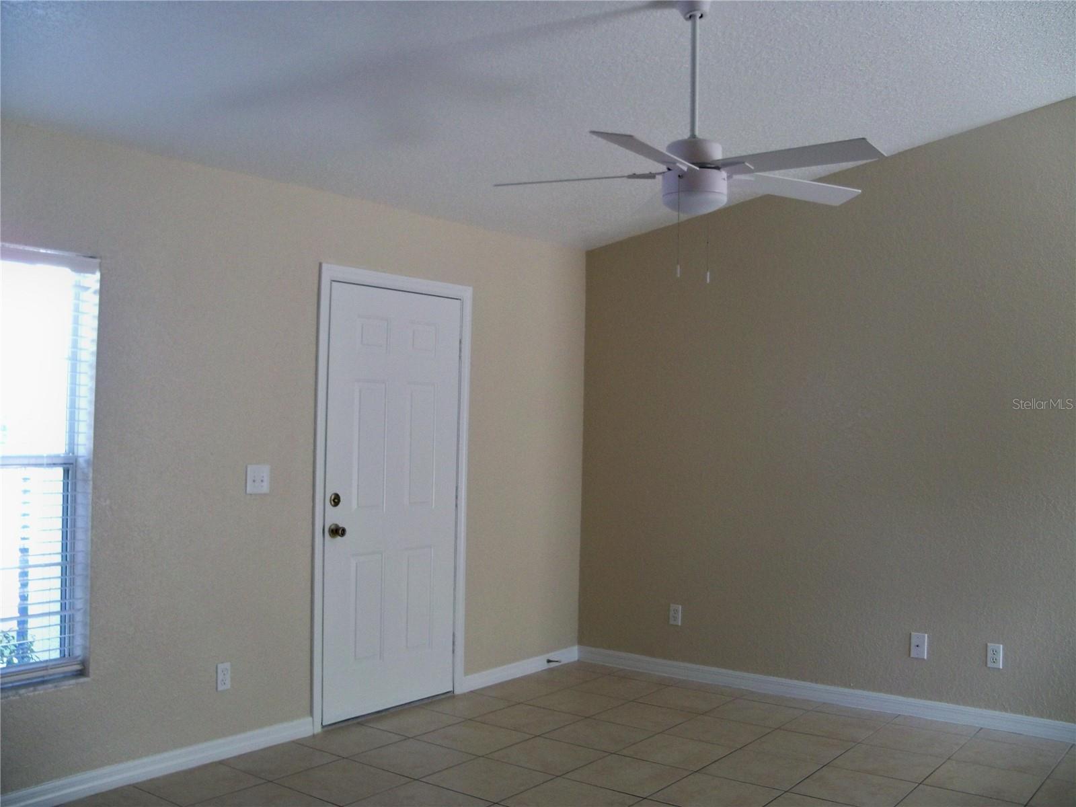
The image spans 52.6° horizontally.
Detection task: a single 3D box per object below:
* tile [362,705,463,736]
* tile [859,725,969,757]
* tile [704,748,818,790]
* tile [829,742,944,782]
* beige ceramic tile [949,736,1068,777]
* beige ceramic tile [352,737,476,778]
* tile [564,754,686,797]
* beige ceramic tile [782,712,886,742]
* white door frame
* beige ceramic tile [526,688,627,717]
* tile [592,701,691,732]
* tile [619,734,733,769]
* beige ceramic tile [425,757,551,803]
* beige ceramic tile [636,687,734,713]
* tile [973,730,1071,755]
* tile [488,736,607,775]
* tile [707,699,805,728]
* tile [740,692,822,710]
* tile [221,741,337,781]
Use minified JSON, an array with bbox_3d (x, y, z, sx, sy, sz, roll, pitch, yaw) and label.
[{"bbox_3d":[-0.583,1.504,5.127,0.343,0.010,0.403,0,-1,37],"label":"tile"},{"bbox_3d":[1.725,1.535,4.875,0.400,0.010,0.400,0,-1,37],"label":"tile"},{"bbox_3d":[0.932,1.527,4.525,0.400,0.010,0.400,0,-1,36],"label":"tile"},{"bbox_3d":[1.486,1.526,4.550,0.400,0.010,0.400,0,-1,37],"label":"tile"},{"bbox_3d":[2.039,1.534,4.709,0.406,0.012,0.406,1,-1,37],"label":"beige ceramic tile"},{"bbox_3d":[-0.522,1.495,4.577,0.403,0.010,0.403,0,-1,37],"label":"beige ceramic tile"},{"bbox_3d":[0.367,1.516,4.427,0.406,0.012,0.406,1,-1,37],"label":"tile"},{"bbox_3d":[1.402,1.535,5.155,0.403,0.010,0.403,0,-1,37],"label":"beige ceramic tile"},{"bbox_3d":[-0.709,0.447,5.300,0.100,2.137,1.049,1,-1,37],"label":"white door frame"},{"bbox_3d":[0.200,1.532,5.556,0.403,0.010,0.403,0,-1,37],"label":"beige ceramic tile"},{"bbox_3d":[0.525,1.535,5.326,0.406,0.012,0.406,1,-1,37],"label":"tile"},{"bbox_3d":[0.608,1.525,4.757,0.400,0.010,0.400,0,-1,36],"label":"tile"},{"bbox_3d":[-0.196,1.495,4.300,0.400,0.010,0.400,0,-1,37],"label":"beige ceramic tile"},{"bbox_3d":[0.765,1.542,5.640,0.403,0.010,0.403,0,-1,37],"label":"beige ceramic tile"},{"bbox_3d":[2.212,1.539,4.871,0.400,0.010,0.181,0,-1,37],"label":"tile"},{"bbox_3d":[0.044,1.506,4.625,0.400,0.010,0.400,0,-1,37],"label":"tile"},{"bbox_3d":[1.087,1.537,5.358,0.400,0.010,0.400,0,-1,37],"label":"tile"},{"bbox_3d":[1.266,1.552,5.658,0.400,0.010,0.200,0,-1,36],"label":"tile"},{"bbox_3d":[-1.056,1.472,4.475,0.343,0.010,0.403,0,-1,37],"label":"tile"}]

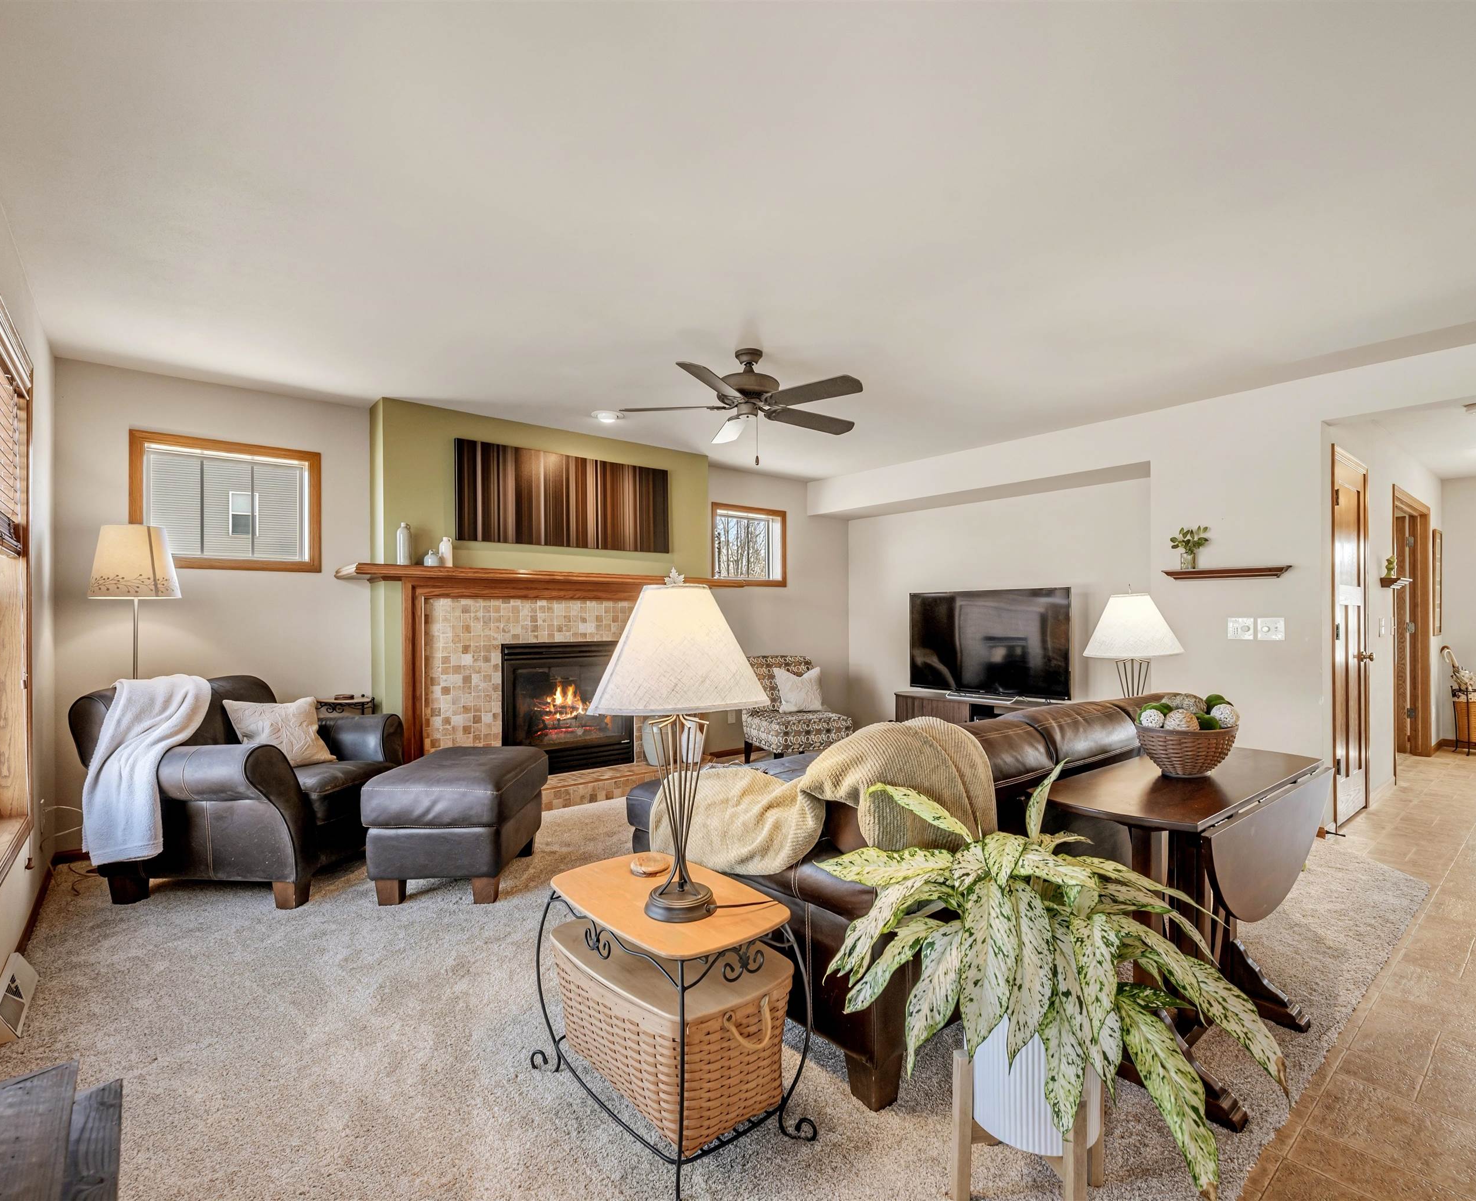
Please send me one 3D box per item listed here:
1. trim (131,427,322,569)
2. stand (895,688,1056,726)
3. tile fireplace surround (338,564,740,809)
[{"bbox_3d":[-2.688,-0.507,3.723,0.830,0.690,0.080,0,-1,-40],"label":"trim"},{"bbox_3d":[2.108,1.040,5.691,0.410,0.430,1.790,0,-1,-40],"label":"stand"},{"bbox_3d":[-1.034,0.544,4.676,2.760,1.470,0.500,0,-1,-40],"label":"tile fireplace surround"}]

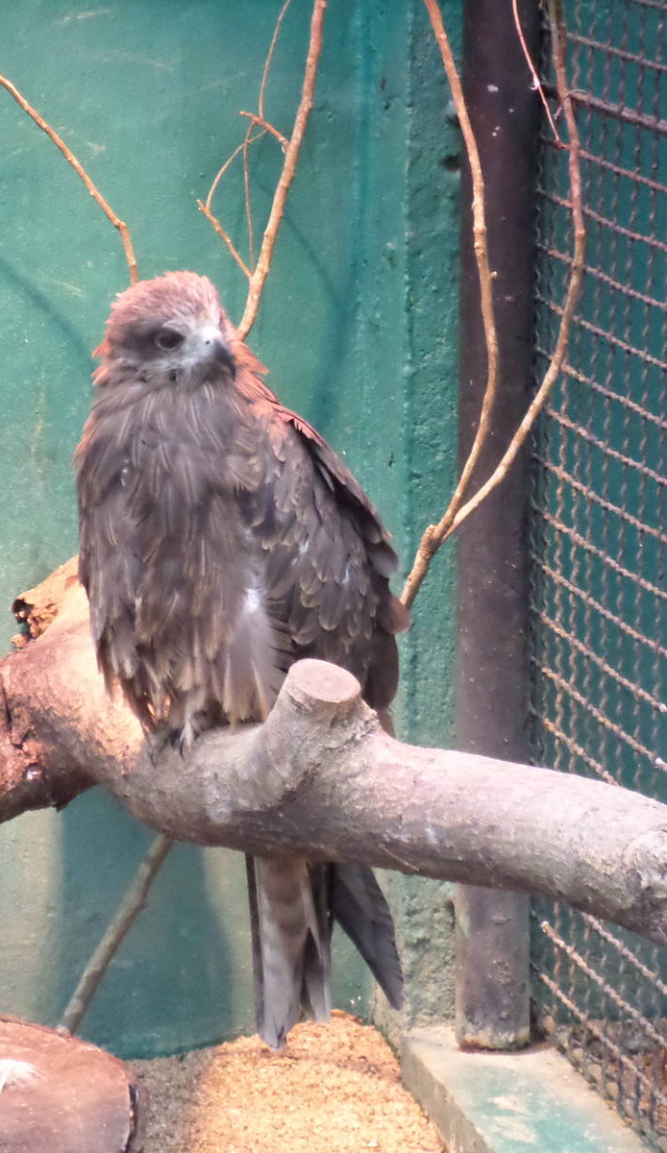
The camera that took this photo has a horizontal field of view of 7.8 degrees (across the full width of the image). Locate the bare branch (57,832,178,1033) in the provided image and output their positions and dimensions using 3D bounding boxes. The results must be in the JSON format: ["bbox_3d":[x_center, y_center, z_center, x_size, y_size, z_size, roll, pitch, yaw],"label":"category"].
[{"bbox_3d":[-0.146,0.240,3.280,0.014,0.160,0.014,28,11,0],"label":"bare branch"}]

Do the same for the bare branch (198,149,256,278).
[{"bbox_3d":[-0.073,-0.246,3.330,0.042,0.088,0.030,0,12,0],"label":"bare branch"}]

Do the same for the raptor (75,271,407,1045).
[{"bbox_3d":[-0.059,0.052,3.120,0.185,0.520,0.220,6,13,26],"label":"raptor"}]

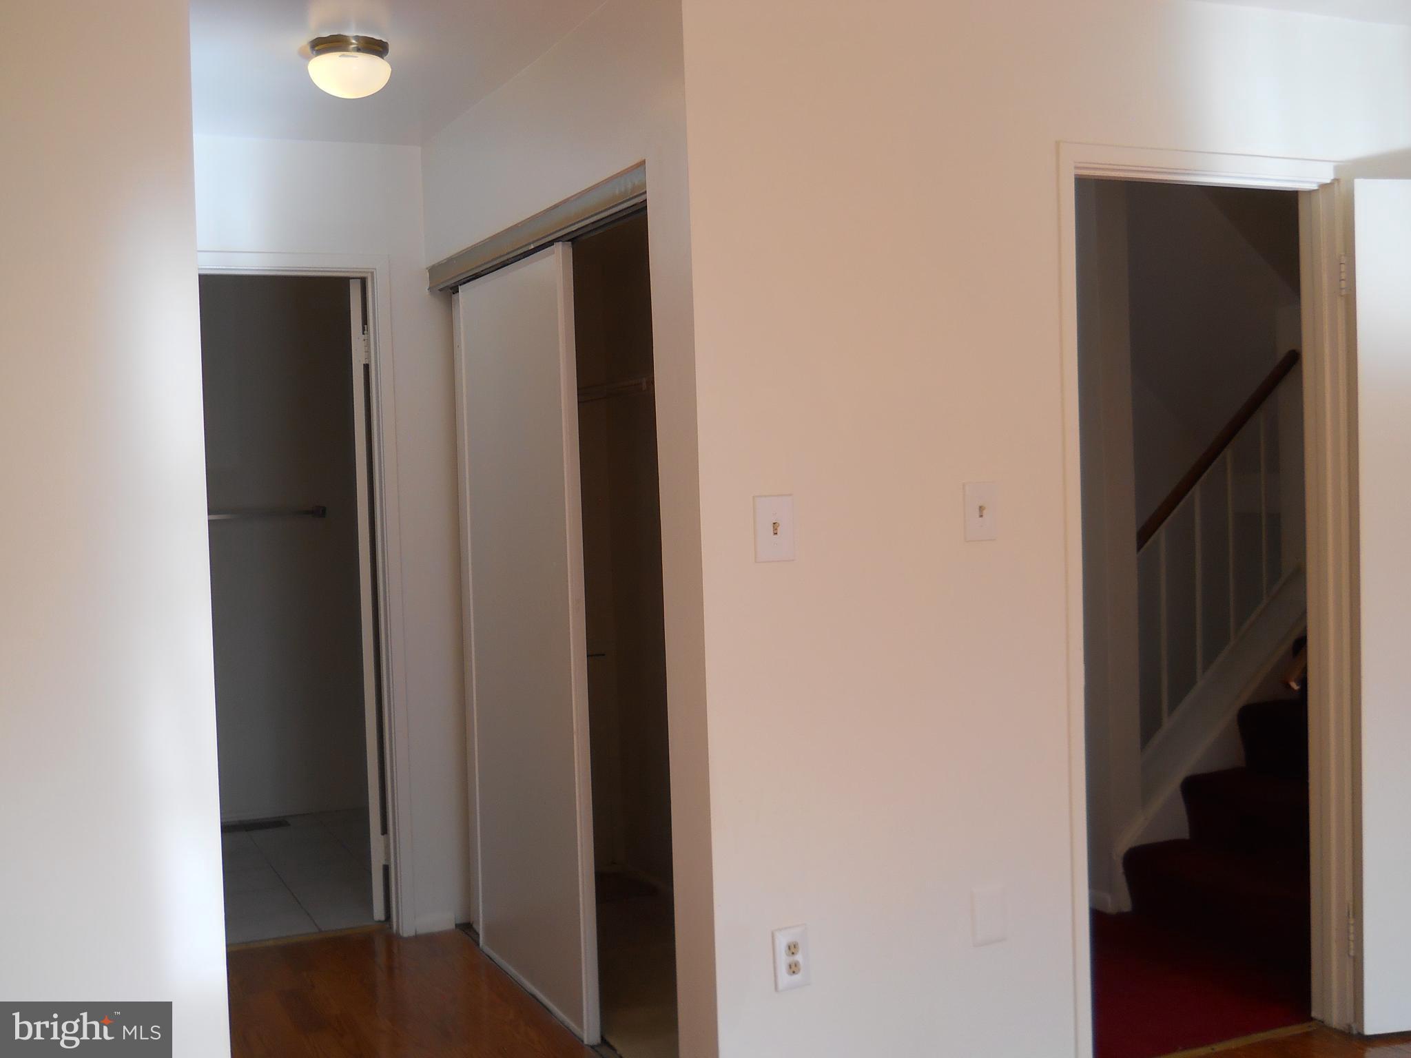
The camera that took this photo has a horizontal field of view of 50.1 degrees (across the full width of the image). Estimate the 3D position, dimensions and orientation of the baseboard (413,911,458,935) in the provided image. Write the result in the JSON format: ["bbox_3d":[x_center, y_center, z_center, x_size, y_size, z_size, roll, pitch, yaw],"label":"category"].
[{"bbox_3d":[-0.828,1.206,4.630,0.121,0.060,0.014,-3,3,-26],"label":"baseboard"}]

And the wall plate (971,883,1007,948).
[{"bbox_3d":[0.614,0.834,3.253,0.084,0.123,0.007,-3,3,-26],"label":"wall plate"}]

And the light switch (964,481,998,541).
[{"bbox_3d":[0.593,-0.037,3.215,0.080,0.122,0.014,-3,3,-26],"label":"light switch"}]

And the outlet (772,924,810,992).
[{"bbox_3d":[0.176,0.867,3.043,0.077,0.124,0.008,-3,3,-26],"label":"outlet"}]

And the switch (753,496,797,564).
[{"bbox_3d":[0.141,-0.001,3.000,0.084,0.128,0.014,-3,3,-26],"label":"switch"}]

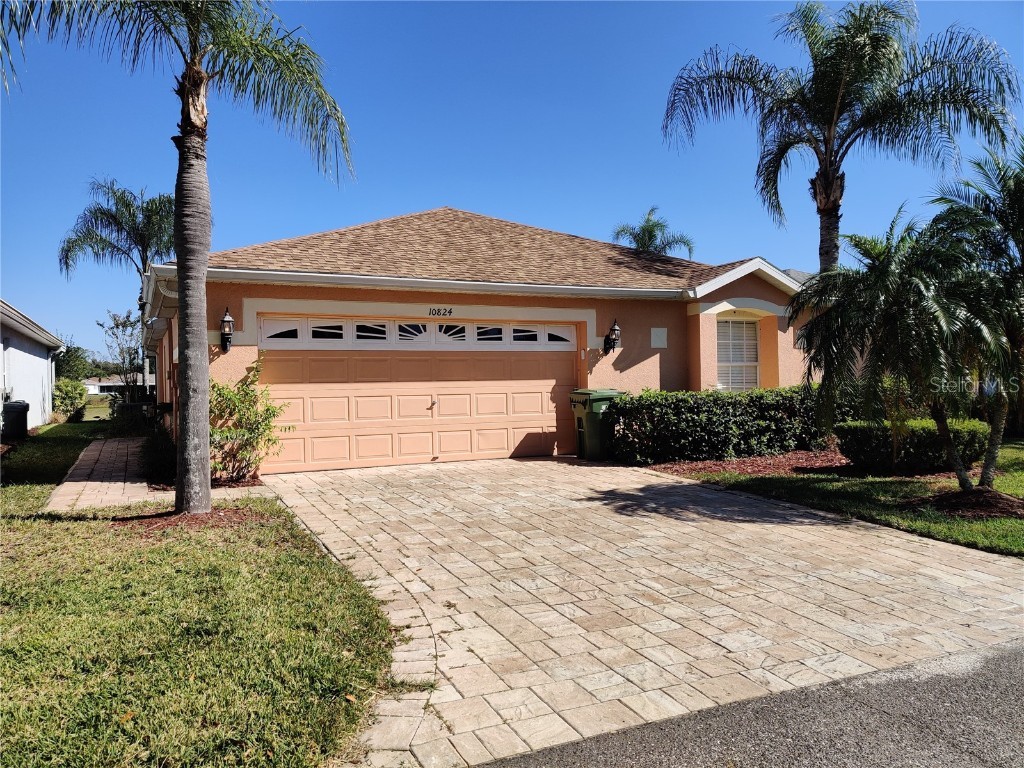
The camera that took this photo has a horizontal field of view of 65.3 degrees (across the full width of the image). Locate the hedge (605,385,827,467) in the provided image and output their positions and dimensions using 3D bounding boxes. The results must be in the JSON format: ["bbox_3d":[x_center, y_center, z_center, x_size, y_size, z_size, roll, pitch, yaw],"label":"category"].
[{"bbox_3d":[3.608,0.627,13.189,4.350,1.120,0.930,-1,1,-25],"label":"hedge"}]

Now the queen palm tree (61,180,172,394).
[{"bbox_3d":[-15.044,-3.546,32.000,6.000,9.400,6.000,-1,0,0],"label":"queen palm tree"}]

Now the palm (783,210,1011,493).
[{"bbox_3d":[4.634,-0.403,9.600,2.600,3.350,2.600,-1,0,0],"label":"palm"}]

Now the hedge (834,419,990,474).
[{"bbox_3d":[6.055,0.889,12.164,2.009,0.647,1.372,-1,1,-25],"label":"hedge"}]

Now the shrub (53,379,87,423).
[{"bbox_3d":[-16.103,0.599,29.000,1.400,1.600,1.400,-1,1,-25],"label":"shrub"}]

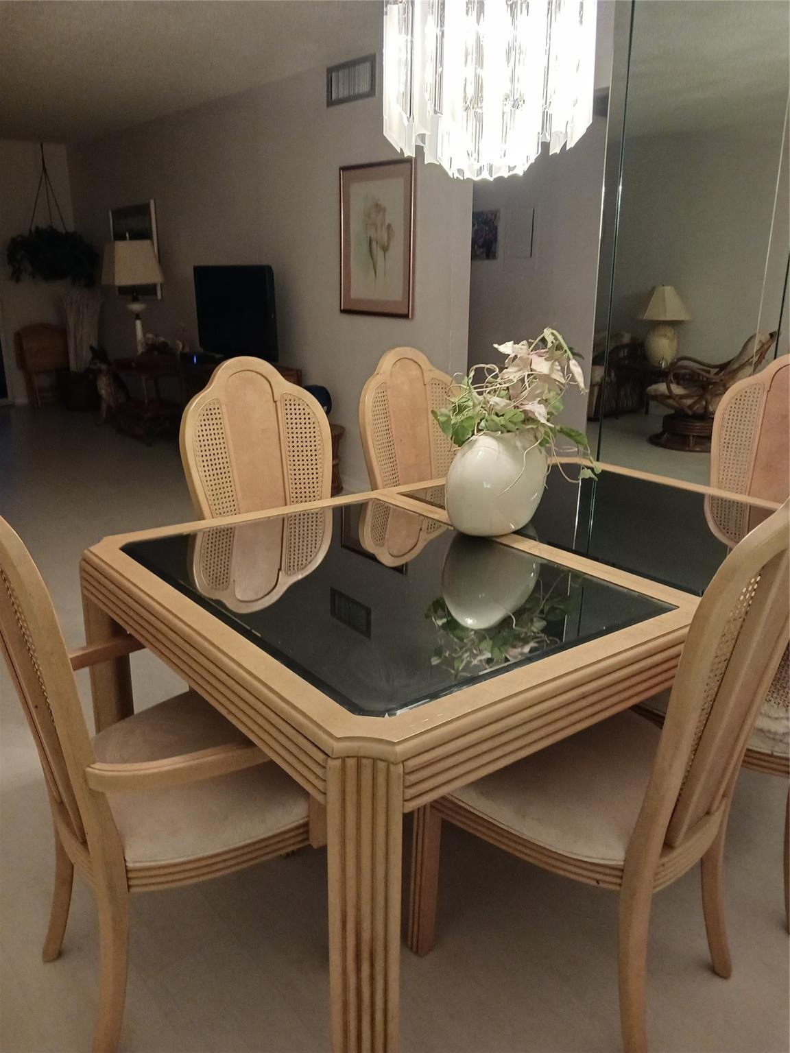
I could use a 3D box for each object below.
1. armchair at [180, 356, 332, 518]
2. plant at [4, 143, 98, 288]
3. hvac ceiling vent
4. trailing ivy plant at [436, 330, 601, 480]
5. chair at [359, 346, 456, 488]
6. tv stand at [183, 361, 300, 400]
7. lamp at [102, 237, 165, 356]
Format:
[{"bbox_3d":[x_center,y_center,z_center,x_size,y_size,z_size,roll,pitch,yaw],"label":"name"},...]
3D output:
[{"bbox_3d":[-0.217,0.150,2.074,0.500,1.100,0.600,-13,22,-39],"label":"armchair"},{"bbox_3d":[-3.113,-2.796,7.409,0.830,1.220,0.720,-6,18,-21],"label":"plant"},{"bbox_3d":[-0.254,-2.449,4.521,0.025,0.203,0.459,-12,21,-37],"label":"hvac ceiling vent"},{"bbox_3d":[0.265,-0.271,1.793,0.365,0.320,0.310,3,17,7],"label":"trailing ivy plant"},{"bbox_3d":[0.195,0.040,2.458,0.500,1.100,0.600,-14,22,-39],"label":"chair"},{"bbox_3d":[-1.078,-0.766,5.733,0.420,0.690,0.980,-12,21,-37],"label":"tv stand"},{"bbox_3d":[-2.087,-1.825,6.577,0.390,0.910,0.360,-12,21,-37],"label":"lamp"}]

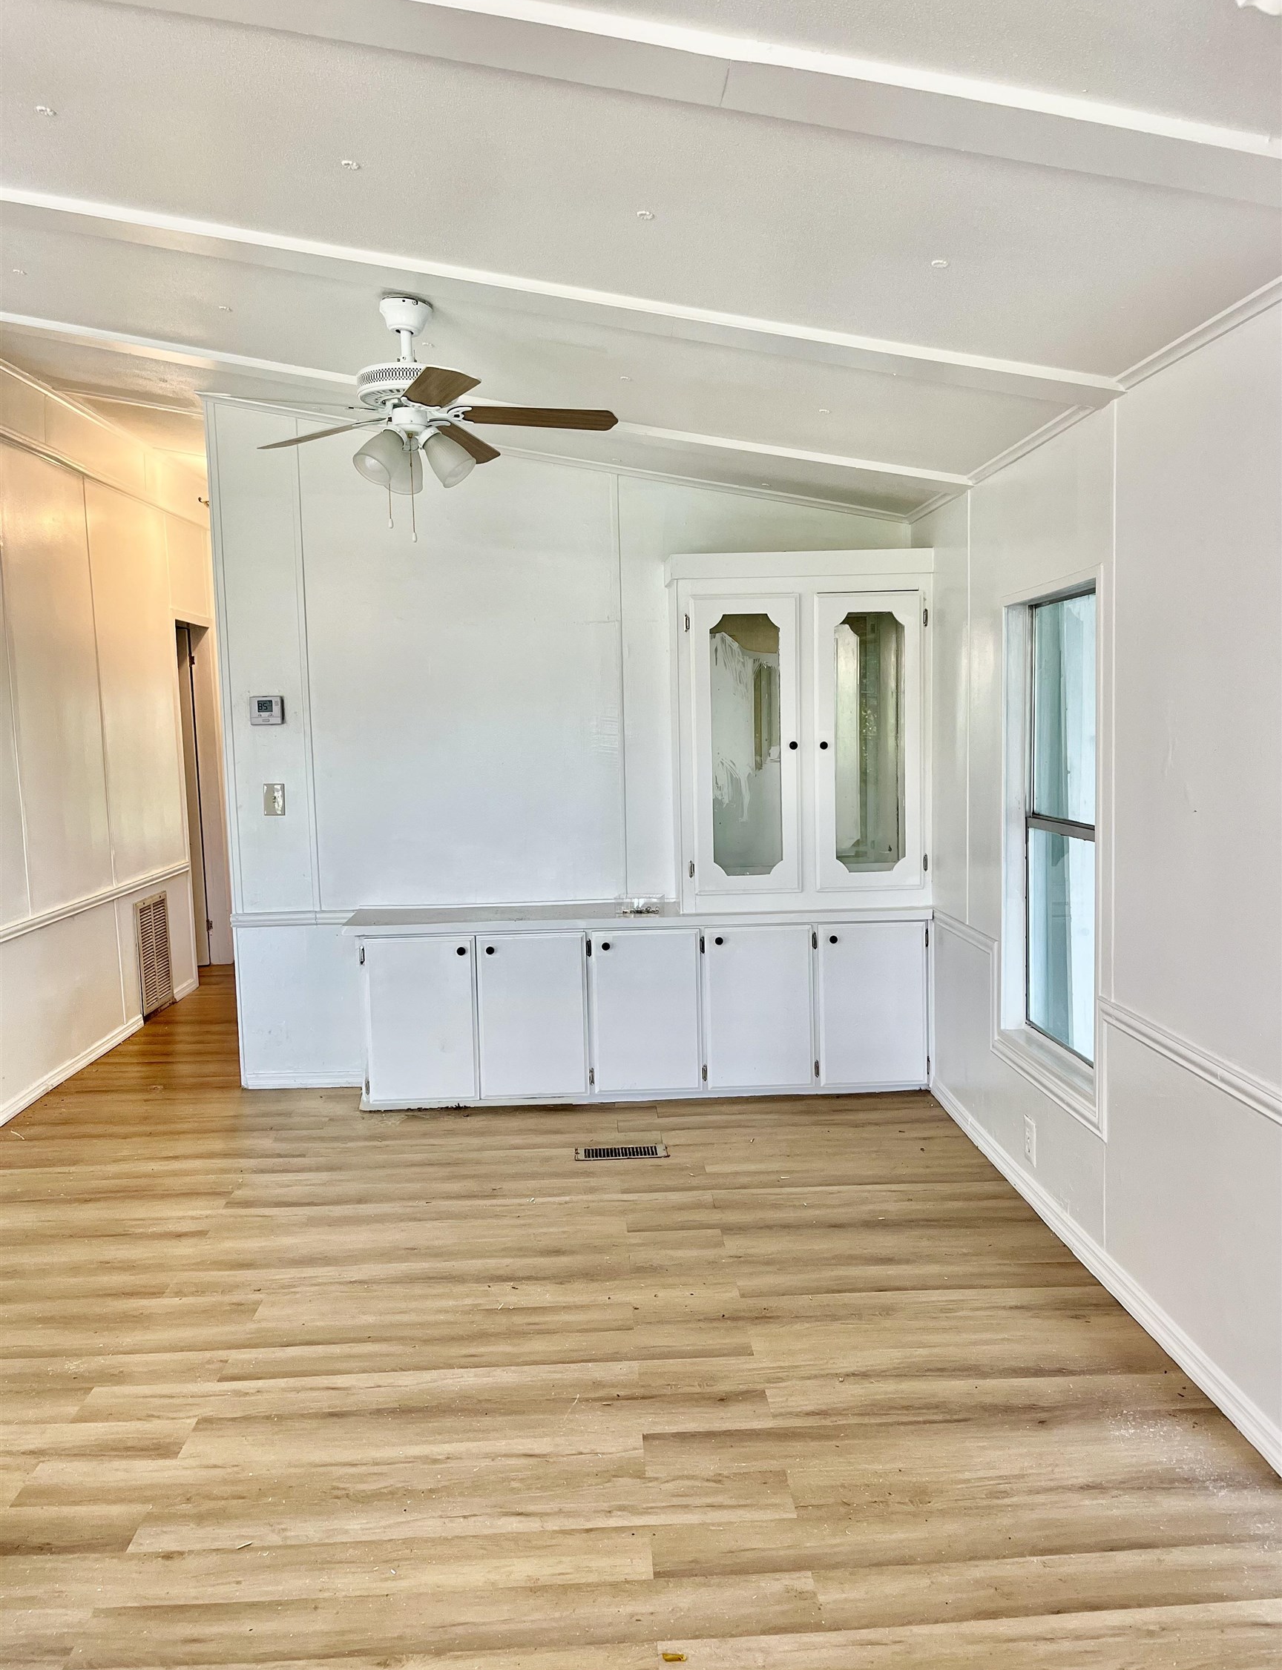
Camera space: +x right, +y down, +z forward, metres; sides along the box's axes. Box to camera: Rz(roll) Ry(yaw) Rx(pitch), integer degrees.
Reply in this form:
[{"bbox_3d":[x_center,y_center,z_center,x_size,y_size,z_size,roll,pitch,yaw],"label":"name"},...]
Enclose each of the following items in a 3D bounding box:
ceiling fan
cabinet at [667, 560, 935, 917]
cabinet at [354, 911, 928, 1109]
[{"bbox_3d":[-0.614,-1.072,3.313,1.082,0.610,1.082,-2,5,-2],"label":"ceiling fan"},{"bbox_3d":[0.603,-0.392,4.966,0.981,1.330,0.328,-2,5,-2],"label":"cabinet"},{"bbox_3d":[0.015,0.642,5.020,2.202,0.710,0.378,-2,5,-2],"label":"cabinet"}]

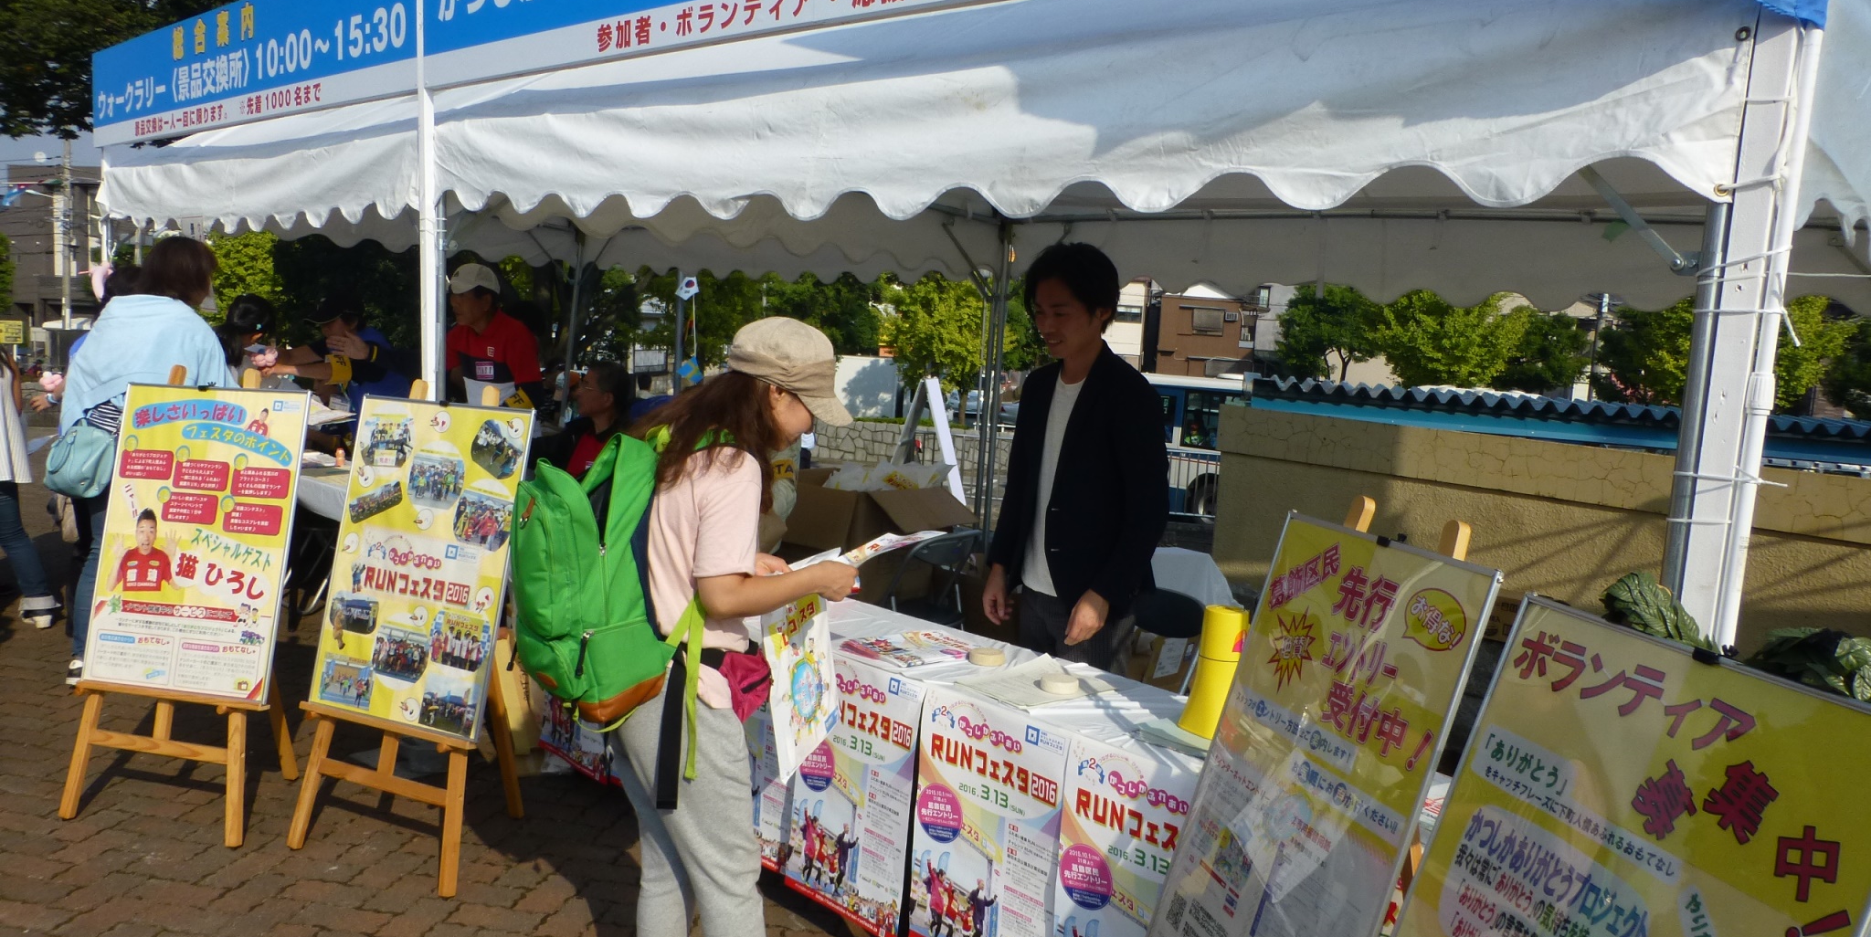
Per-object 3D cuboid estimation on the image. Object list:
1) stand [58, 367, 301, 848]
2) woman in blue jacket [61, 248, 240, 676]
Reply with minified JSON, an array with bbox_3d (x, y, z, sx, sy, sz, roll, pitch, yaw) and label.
[{"bbox_3d":[-2.102,0.353,3.750,0.620,1.280,0.512,4,8,13],"label":"stand"},{"bbox_3d":[-3.027,-0.039,4.972,0.560,1.660,0.480,4,7,9],"label":"woman in blue jacket"}]

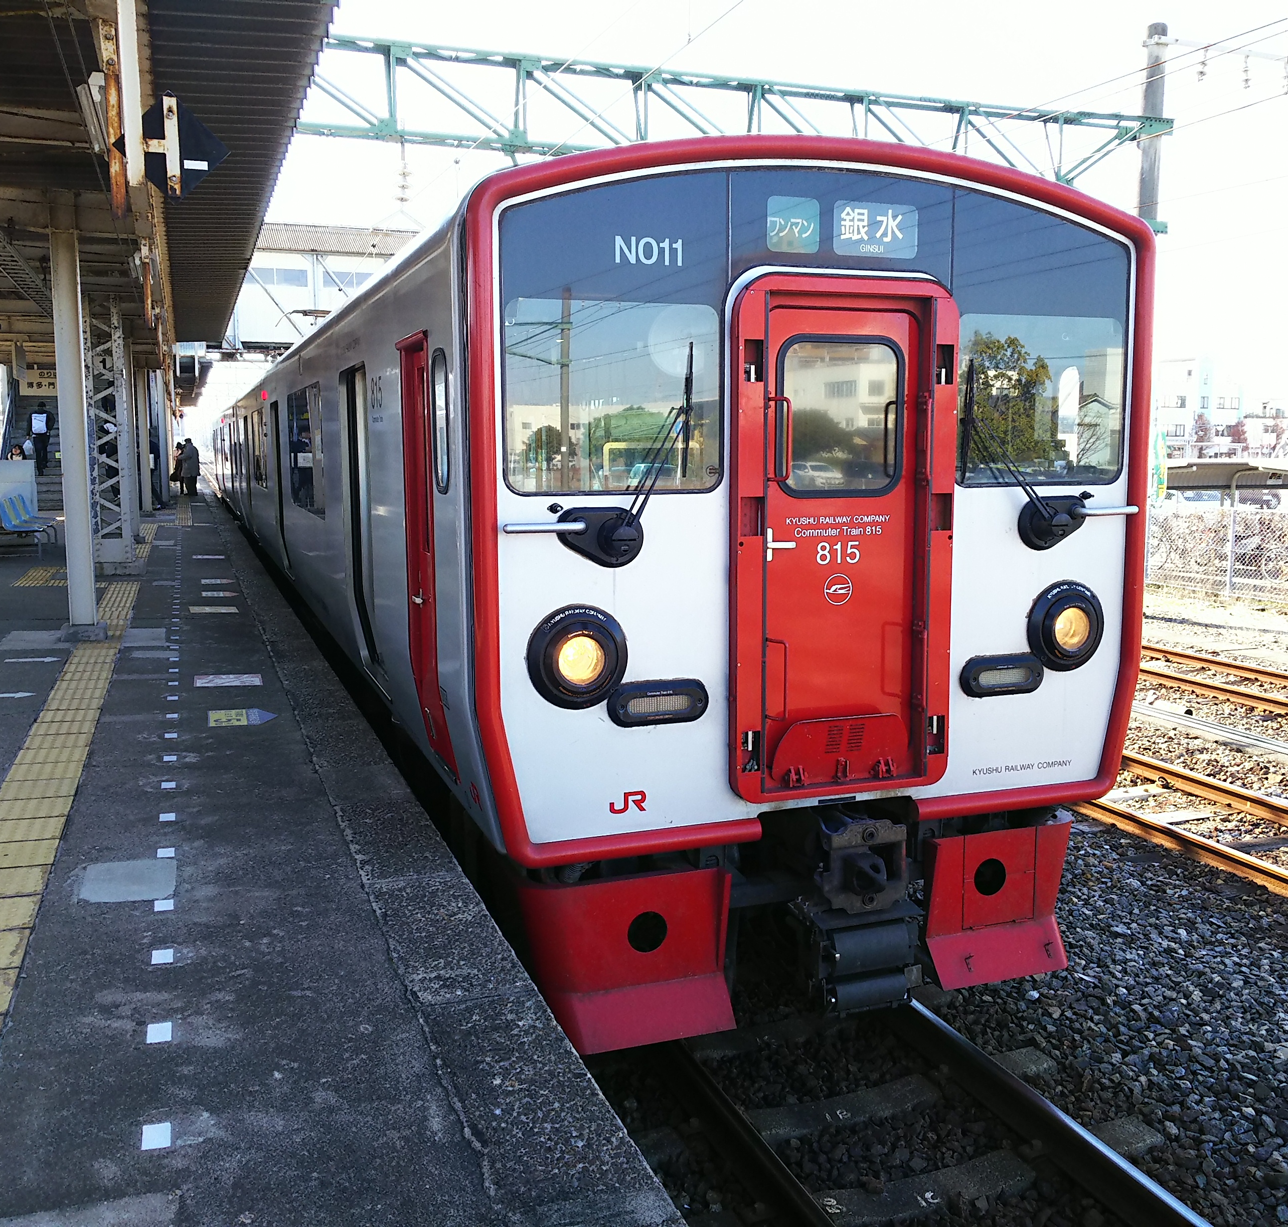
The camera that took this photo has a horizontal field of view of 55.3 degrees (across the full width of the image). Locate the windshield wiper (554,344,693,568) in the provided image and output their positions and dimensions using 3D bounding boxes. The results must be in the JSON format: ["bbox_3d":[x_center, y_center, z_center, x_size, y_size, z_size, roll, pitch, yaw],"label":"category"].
[{"bbox_3d":[-0.068,-0.554,4.313,0.520,0.780,0.150,-3,8,-20],"label":"windshield wiper"}]

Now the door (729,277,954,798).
[{"bbox_3d":[0.762,-0.267,4.769,0.950,1.980,0.160,-3,8,-20],"label":"door"}]

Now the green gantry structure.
[{"bbox_3d":[1.298,-6.297,15.853,13.400,1.100,0.500,-3,8,-19],"label":"green gantry structure"}]

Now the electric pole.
[{"bbox_3d":[7.458,-4.195,18.274,0.320,8.800,0.320,-3,8,-20],"label":"electric pole"}]

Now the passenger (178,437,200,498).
[{"bbox_3d":[-13.219,-4.264,35.800,0.550,1.670,0.420,-5,9,-30],"label":"passenger"}]

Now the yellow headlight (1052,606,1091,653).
[{"bbox_3d":[1.801,0.068,5.127,0.180,0.180,0.090,-3,8,-20],"label":"yellow headlight"}]

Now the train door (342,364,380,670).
[{"bbox_3d":[-1.611,-0.503,7.098,0.130,1.800,1.200,-3,8,-20],"label":"train door"}]

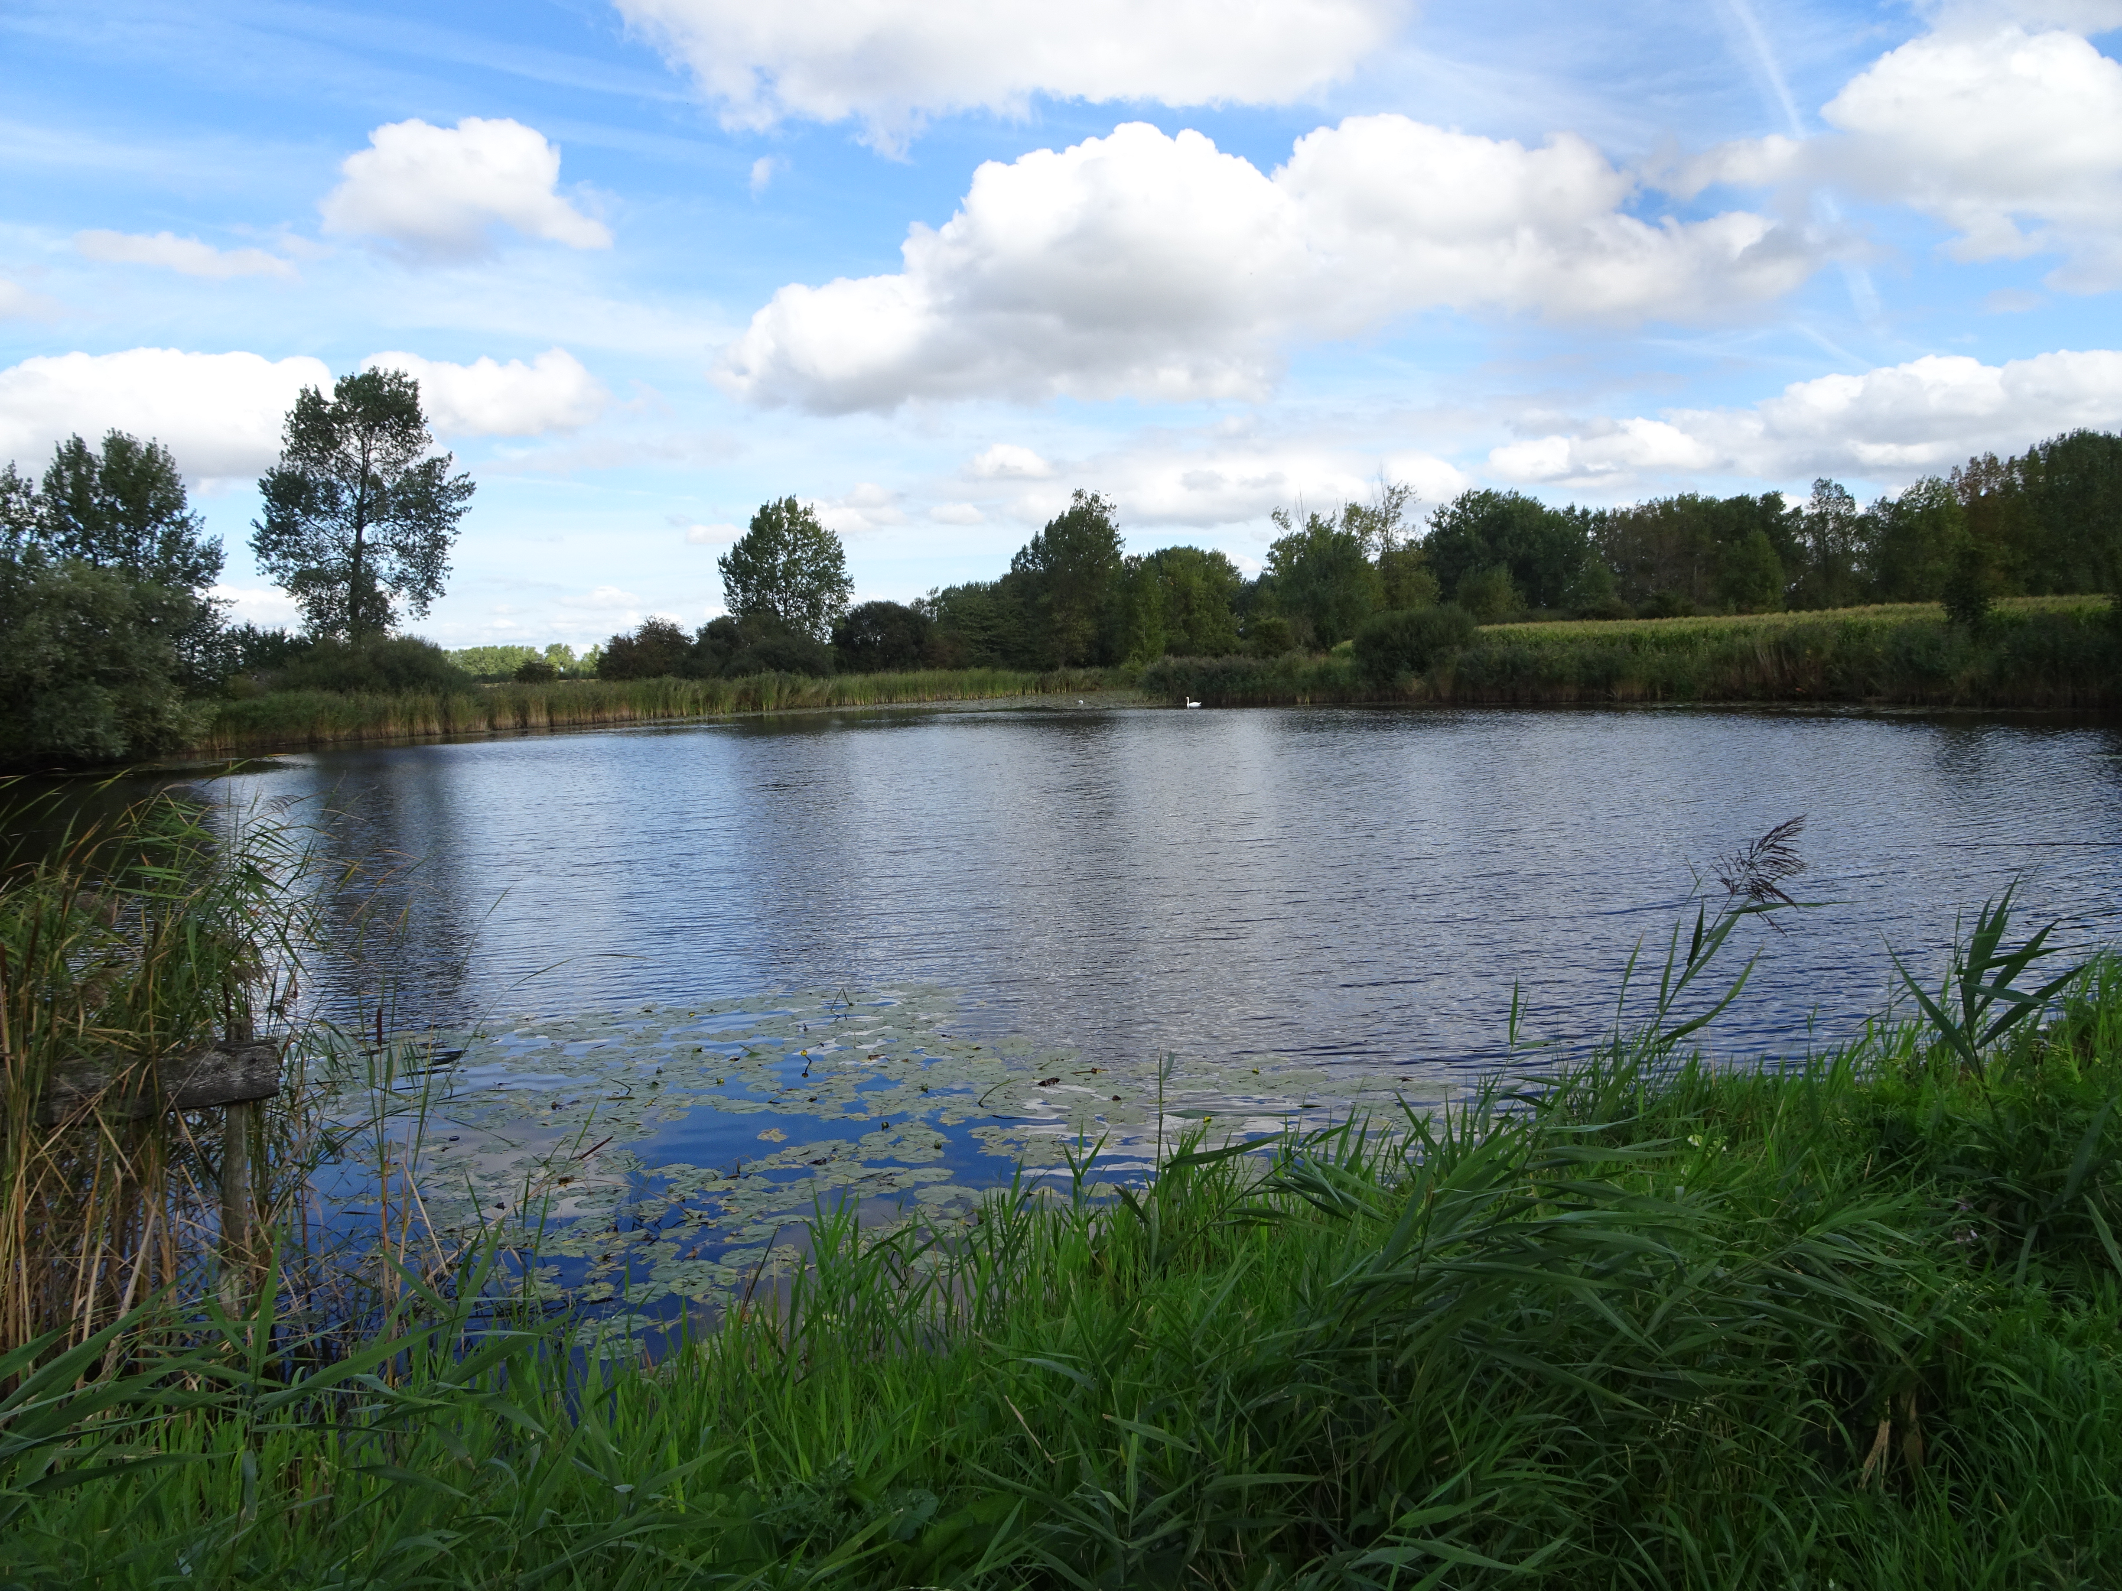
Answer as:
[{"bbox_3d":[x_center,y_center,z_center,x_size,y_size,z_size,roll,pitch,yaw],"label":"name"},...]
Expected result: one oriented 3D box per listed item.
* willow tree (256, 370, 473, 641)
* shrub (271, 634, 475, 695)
[{"bbox_3d":[-35.103,-13.383,74.000,10.200,15.800,9.800,-2,5,-25],"label":"willow tree"},{"bbox_3d":[-32.851,-6.034,70.000,8.600,3.100,6.200,-2,5,-25],"label":"shrub"}]

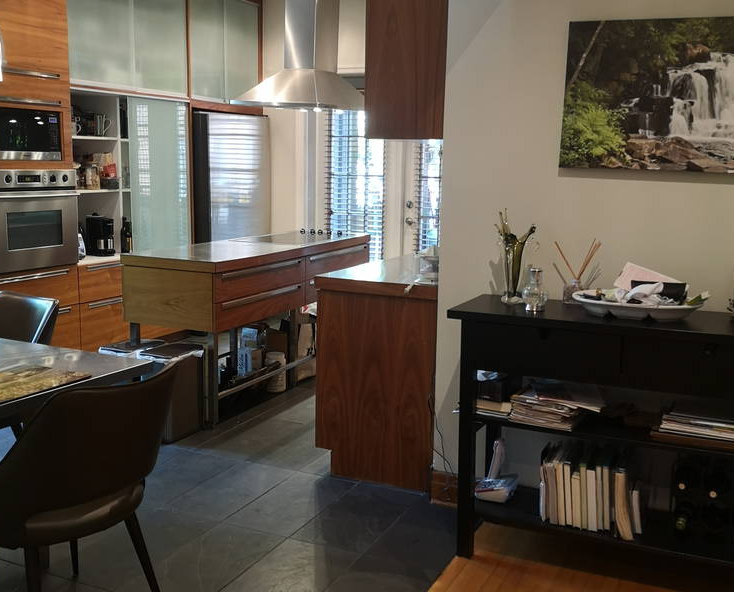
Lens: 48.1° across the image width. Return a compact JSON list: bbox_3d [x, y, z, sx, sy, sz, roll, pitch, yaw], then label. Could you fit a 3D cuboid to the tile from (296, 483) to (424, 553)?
[{"bbox_3d":[-0.029,0.896,3.344,0.307,0.012,0.610,5,10,24],"label":"tile"}]

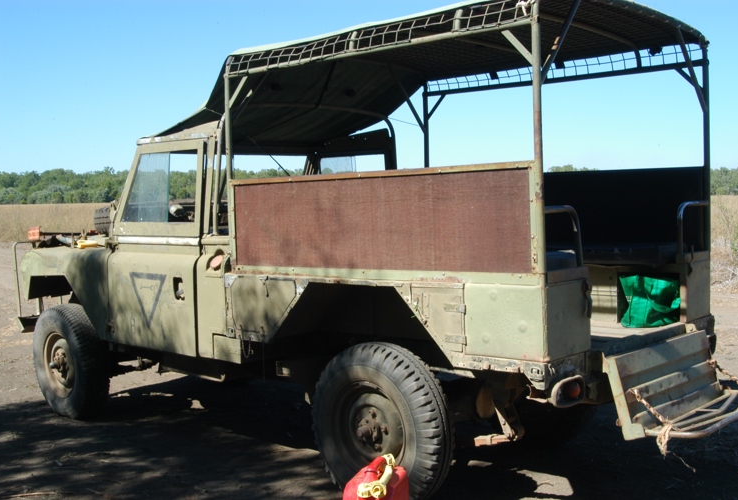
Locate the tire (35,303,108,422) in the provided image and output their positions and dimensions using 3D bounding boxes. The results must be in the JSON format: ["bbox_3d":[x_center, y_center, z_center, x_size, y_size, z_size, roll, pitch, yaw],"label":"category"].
[{"bbox_3d":[-2.069,0.765,6.113,0.778,0.778,0.202,2,4,41],"label":"tire"}]

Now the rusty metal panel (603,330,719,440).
[{"bbox_3d":[1.362,0.577,3.981,0.061,0.323,1.050,-18,-9,40],"label":"rusty metal panel"}]

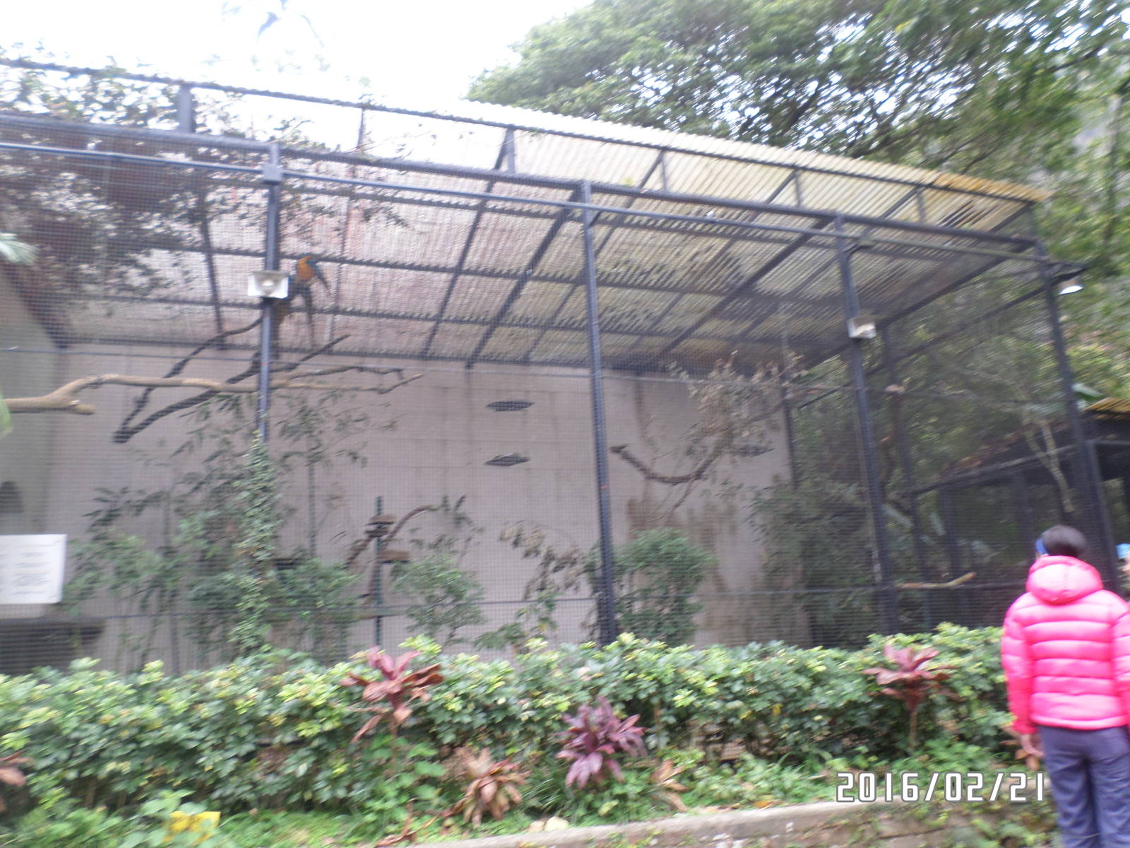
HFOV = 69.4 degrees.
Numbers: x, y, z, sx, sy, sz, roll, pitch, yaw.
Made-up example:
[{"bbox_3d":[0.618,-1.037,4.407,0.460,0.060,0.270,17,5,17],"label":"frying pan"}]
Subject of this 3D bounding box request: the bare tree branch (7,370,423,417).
[{"bbox_3d":[-2.593,-0.217,6.000,3.050,0.360,0.320,-1,-14,-7],"label":"bare tree branch"}]

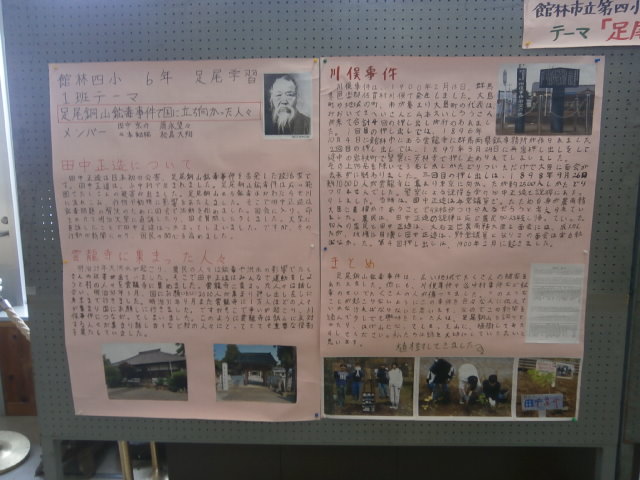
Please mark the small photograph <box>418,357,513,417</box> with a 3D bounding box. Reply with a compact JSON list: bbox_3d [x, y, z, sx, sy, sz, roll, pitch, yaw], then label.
[{"bbox_3d":[0.445,0.451,1.469,0.285,0.190,0.010,0,7,2],"label":"small photograph"}]

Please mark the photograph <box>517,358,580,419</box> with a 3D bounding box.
[{"bbox_3d":[0.691,0.450,1.459,0.189,0.188,0.010,0,7,2],"label":"photograph"}]

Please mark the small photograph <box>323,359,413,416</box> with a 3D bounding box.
[{"bbox_3d":[0.151,0.454,1.482,0.280,0.192,0.010,0,7,2],"label":"small photograph"}]

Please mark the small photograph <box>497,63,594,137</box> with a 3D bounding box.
[{"bbox_3d":[0.635,-0.393,1.353,0.266,0.195,0.010,0,7,2],"label":"small photograph"}]

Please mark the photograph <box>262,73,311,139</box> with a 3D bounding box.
[{"bbox_3d":[-0.093,-0.385,1.383,0.137,0.183,0.010,0,7,2],"label":"photograph"}]

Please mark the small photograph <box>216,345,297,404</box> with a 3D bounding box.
[{"bbox_3d":[-0.198,0.417,1.491,0.254,0.186,0.010,0,7,2],"label":"small photograph"}]

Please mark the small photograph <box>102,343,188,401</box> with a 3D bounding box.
[{"bbox_3d":[-0.543,0.415,1.504,0.254,0.186,0.010,0,7,2],"label":"small photograph"}]

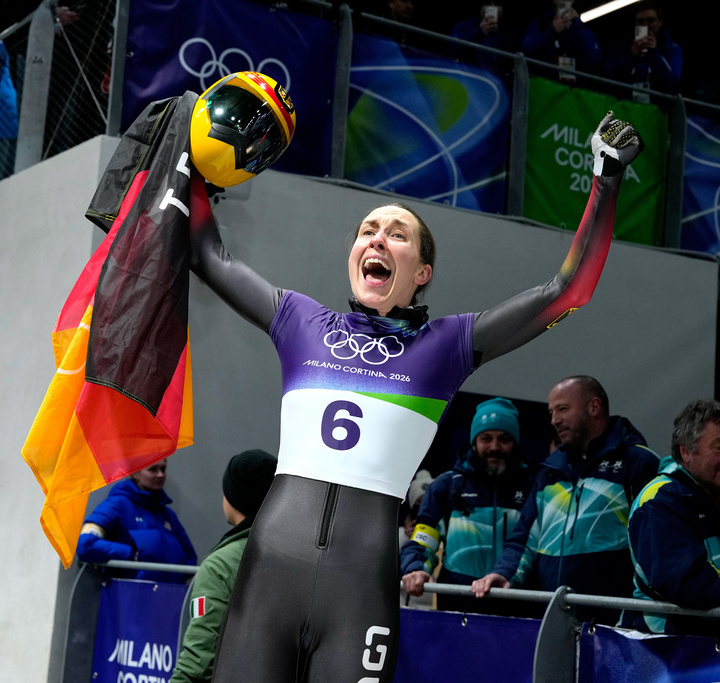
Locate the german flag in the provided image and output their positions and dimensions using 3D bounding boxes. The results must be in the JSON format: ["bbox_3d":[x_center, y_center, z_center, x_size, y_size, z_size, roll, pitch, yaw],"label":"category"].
[{"bbox_3d":[-0.509,-0.030,3.498,0.370,1.000,0.300,3,-10,8],"label":"german flag"}]

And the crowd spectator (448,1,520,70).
[{"bbox_3d":[0.746,-1.327,10.375,0.540,1.720,0.420,5,-10,-4],"label":"crowd spectator"}]

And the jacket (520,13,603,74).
[{"bbox_3d":[1.247,-1.688,10.240,0.560,0.760,0.420,4,-10,4],"label":"jacket"}]

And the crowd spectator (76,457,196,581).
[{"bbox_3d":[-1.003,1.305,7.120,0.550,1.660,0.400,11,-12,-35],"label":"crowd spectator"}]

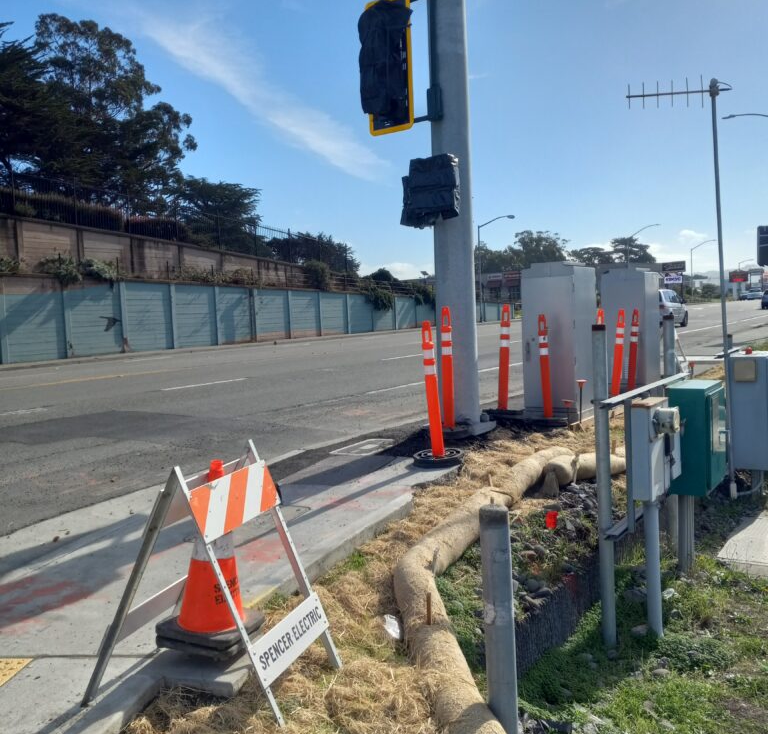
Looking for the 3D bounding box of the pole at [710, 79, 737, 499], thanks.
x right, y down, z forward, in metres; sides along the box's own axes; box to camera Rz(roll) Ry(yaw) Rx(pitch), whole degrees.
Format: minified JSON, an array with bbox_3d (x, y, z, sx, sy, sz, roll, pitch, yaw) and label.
[{"bbox_3d":[3.227,-0.718,7.578,0.080,3.969,0.080,-4,4,7],"label":"pole"}]

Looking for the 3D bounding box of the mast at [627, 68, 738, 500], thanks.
[{"bbox_3d":[2.901,-0.697,7.619,0.968,3.969,0.120,-4,4,7],"label":"mast"}]

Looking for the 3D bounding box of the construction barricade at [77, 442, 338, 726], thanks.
[{"bbox_3d":[-0.625,0.765,3.060,0.770,0.880,0.610,0,3,16],"label":"construction barricade"}]

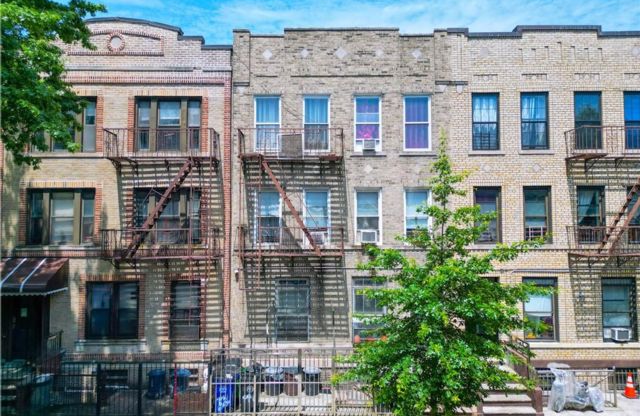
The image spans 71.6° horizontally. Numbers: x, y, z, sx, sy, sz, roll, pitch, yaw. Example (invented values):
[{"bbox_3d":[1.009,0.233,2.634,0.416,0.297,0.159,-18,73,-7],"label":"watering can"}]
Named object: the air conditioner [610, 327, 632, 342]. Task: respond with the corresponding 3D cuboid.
[{"bbox_3d":[9.082,3.815,13.480,0.440,0.335,0.400,0,-3,0],"label":"air conditioner"}]

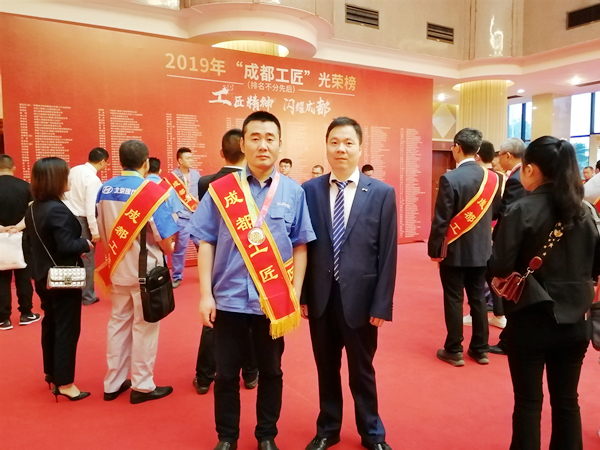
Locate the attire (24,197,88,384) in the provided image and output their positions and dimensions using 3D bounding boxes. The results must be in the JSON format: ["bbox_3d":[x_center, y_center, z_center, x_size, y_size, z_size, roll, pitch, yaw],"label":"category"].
[{"bbox_3d":[-1.533,0.443,2.893,0.340,1.190,0.420,-4,7,-32],"label":"attire"}]

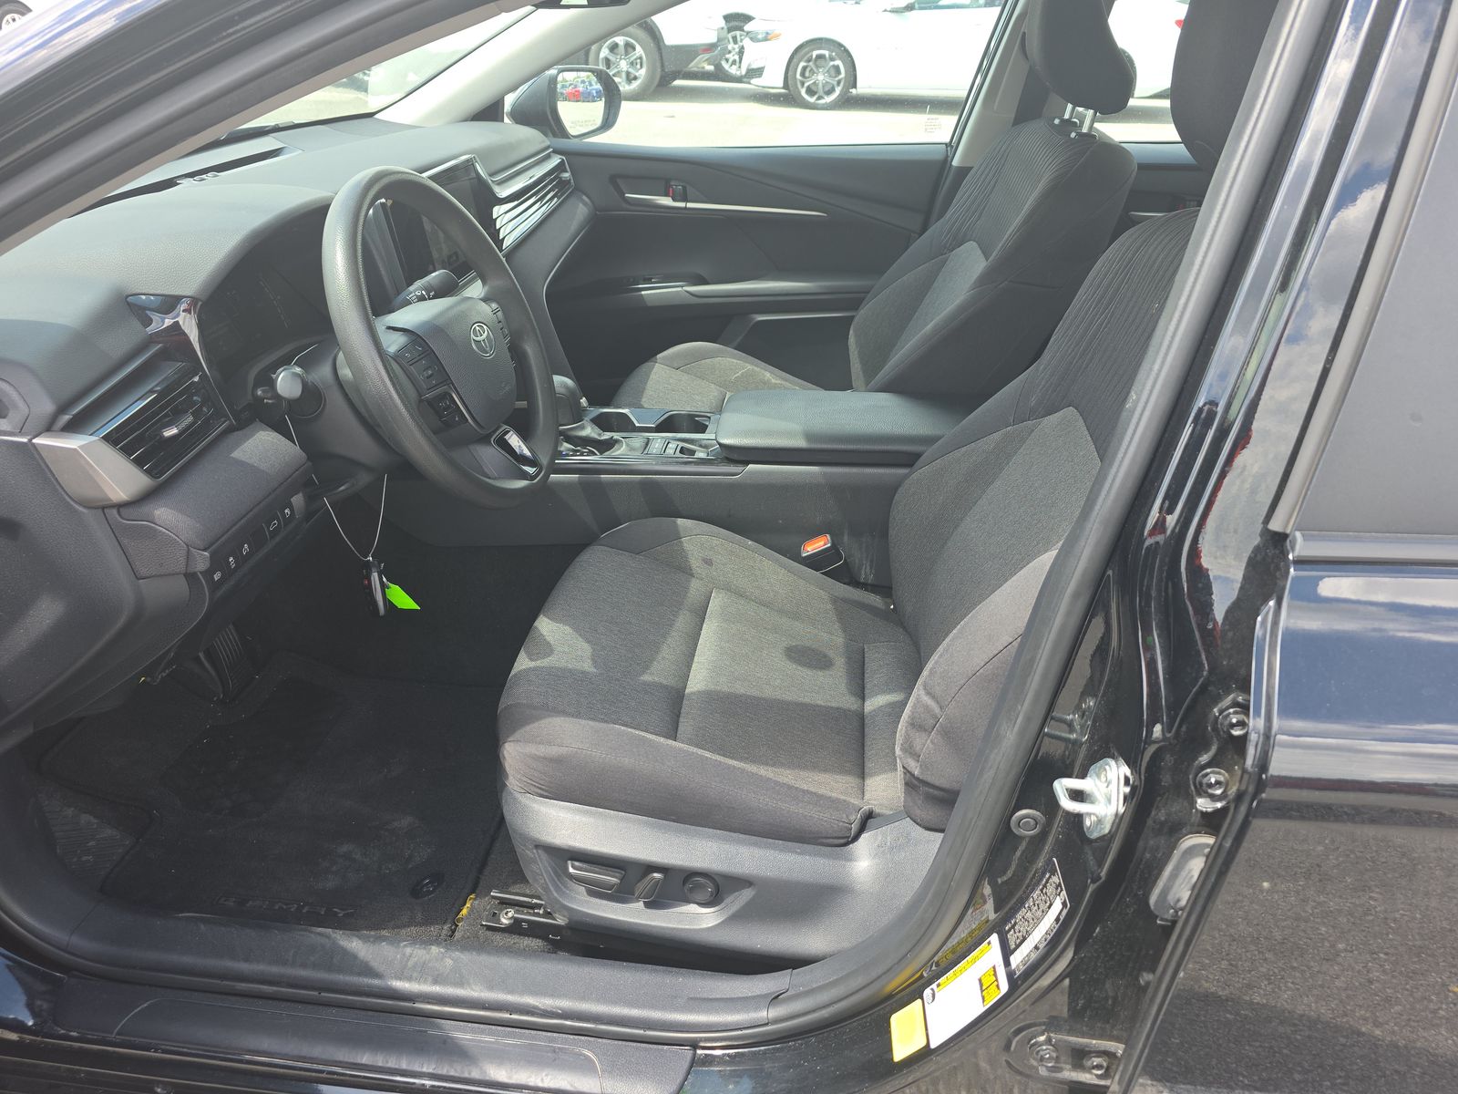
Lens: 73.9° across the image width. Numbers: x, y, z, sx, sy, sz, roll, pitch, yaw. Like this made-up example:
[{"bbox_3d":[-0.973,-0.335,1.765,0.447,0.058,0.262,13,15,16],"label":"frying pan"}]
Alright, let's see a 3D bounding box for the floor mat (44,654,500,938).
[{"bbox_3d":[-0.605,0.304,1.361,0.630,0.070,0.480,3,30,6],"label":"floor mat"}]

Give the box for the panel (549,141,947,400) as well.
[{"bbox_3d":[-0.055,-0.542,2.071,0.960,0.610,0.140,3,30,6],"label":"panel"}]

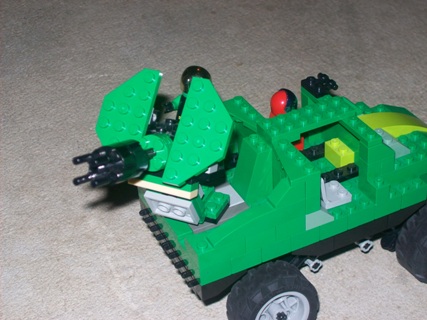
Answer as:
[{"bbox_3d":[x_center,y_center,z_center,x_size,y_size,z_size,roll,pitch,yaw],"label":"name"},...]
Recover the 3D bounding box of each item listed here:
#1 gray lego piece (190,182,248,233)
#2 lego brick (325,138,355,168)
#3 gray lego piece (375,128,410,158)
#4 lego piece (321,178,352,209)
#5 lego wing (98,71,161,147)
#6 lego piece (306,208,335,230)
[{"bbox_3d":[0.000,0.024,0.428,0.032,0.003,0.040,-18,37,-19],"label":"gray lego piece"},{"bbox_3d":[0.066,-0.003,0.453,0.008,0.011,0.016,-18,37,-19],"label":"lego brick"},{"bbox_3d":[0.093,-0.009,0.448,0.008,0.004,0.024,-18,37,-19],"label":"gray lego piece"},{"bbox_3d":[0.058,0.012,0.427,0.016,0.017,0.016,-18,37,-19],"label":"lego piece"},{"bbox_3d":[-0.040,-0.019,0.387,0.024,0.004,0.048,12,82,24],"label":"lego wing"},{"bbox_3d":[0.049,0.026,0.415,0.016,0.010,0.008,-18,37,-19],"label":"lego piece"}]

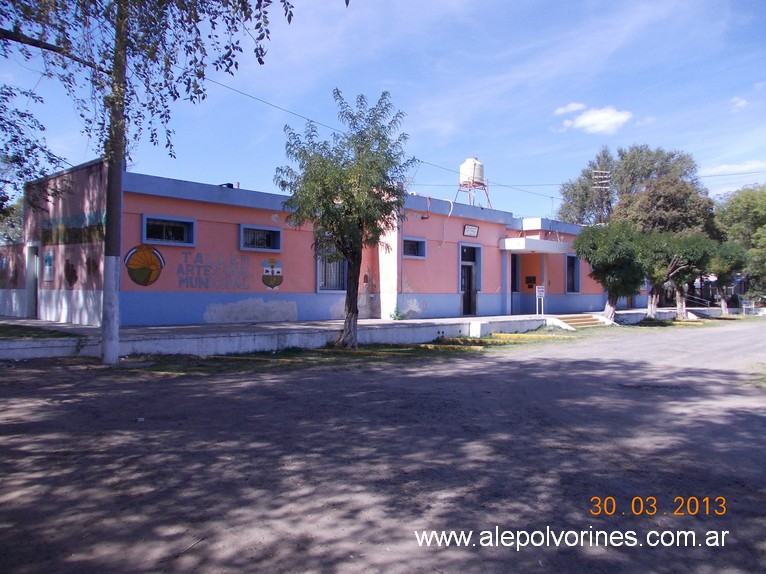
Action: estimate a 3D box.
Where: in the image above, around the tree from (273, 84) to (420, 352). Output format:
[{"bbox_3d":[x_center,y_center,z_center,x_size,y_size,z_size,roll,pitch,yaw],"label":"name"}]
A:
[{"bbox_3d":[-0.990,-1.871,16.800,3.700,6.900,3.600,1,0,0],"label":"tree"}]

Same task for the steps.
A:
[{"bbox_3d":[9.121,1.565,28.256,0.850,0.460,3.100,1,0,43],"label":"steps"}]

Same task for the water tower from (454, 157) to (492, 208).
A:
[{"bbox_3d":[4.281,-4.849,29.300,1.400,2.650,1.400,1,0,43],"label":"water tower"}]

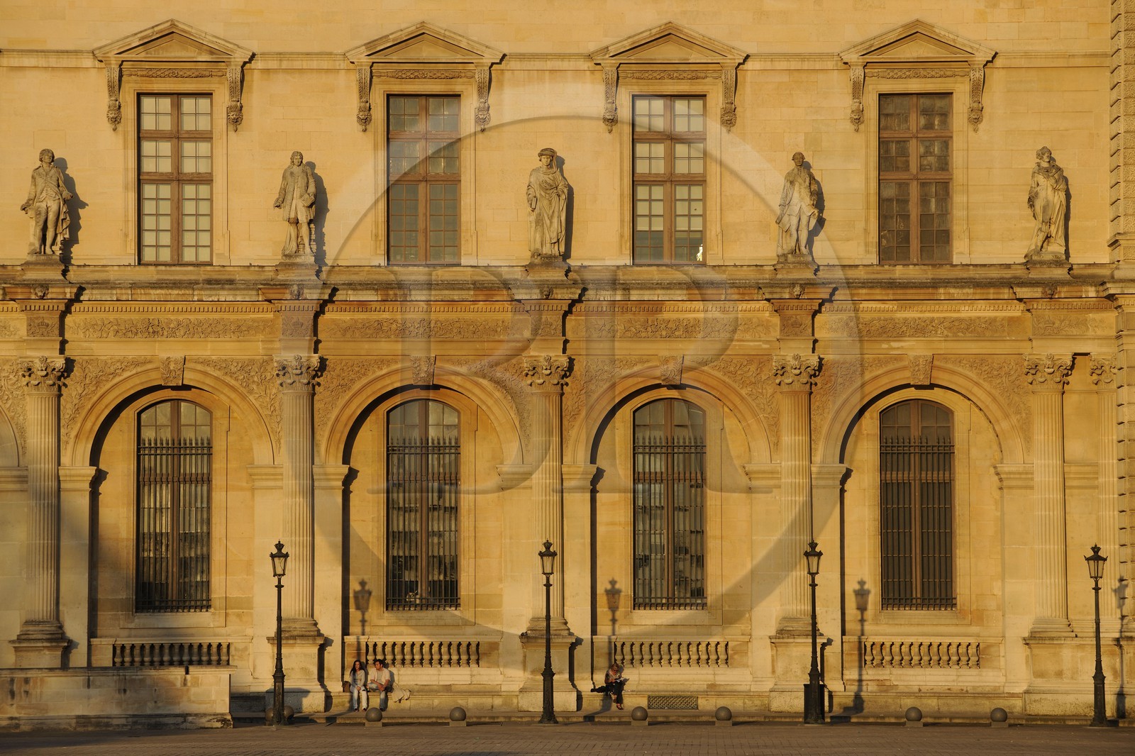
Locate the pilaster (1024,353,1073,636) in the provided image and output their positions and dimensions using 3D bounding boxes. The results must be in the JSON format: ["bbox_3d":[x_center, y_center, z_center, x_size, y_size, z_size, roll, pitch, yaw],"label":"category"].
[{"bbox_3d":[12.322,2.987,120.927,1.284,7.245,0.500,0,-3,-1],"label":"pilaster"}]

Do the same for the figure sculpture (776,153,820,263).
[{"bbox_3d":[5.785,-4.300,118.843,1.118,2.817,0.800,0,-3,-3],"label":"figure sculpture"}]

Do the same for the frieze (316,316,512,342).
[{"bbox_3d":[-3.885,-1.264,120.412,4.856,0.632,0.180,0,-3,0],"label":"frieze"}]

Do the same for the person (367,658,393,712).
[{"bbox_3d":[-4.686,7.675,118.411,0.644,1.318,0.750,-1,-3,7],"label":"person"}]

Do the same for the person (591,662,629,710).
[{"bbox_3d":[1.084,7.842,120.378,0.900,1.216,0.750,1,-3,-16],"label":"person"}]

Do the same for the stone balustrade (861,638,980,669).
[{"bbox_3d":[8.945,6.988,119.673,3.012,0.784,0.300,0,-3,-1],"label":"stone balustrade"}]

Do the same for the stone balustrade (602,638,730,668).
[{"bbox_3d":[2.508,7.011,120.450,3.276,0.745,0.320,0,-3,0],"label":"stone balustrade"}]

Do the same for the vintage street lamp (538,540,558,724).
[{"bbox_3d":[-0.459,5.971,111.267,0.439,4.343,0.440,0,-3,-3],"label":"vintage street lamp"}]

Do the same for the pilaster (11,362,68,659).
[{"bbox_3d":[-13.258,3.585,118.795,1.449,8.238,0.700,0,-3,-1],"label":"pilaster"}]

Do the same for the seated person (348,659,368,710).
[{"bbox_3d":[-5.313,7.824,120.283,0.480,1.328,0.750,0,-3,-1],"label":"seated person"}]

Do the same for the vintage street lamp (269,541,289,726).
[{"bbox_3d":[-6.904,6.125,113.347,0.478,4.424,0.480,0,-3,-1],"label":"vintage street lamp"}]

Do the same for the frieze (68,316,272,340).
[{"bbox_3d":[-10.035,-1.265,119.423,5.170,0.606,0.150,0,-3,-1],"label":"frieze"}]

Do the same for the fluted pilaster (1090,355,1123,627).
[{"bbox_3d":[13.602,2.876,119.371,0.808,6.915,0.280,0,-3,-1],"label":"fluted pilaster"}]

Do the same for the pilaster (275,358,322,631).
[{"bbox_3d":[-6.694,2.892,117.774,1.169,6.978,0.500,0,-3,-3],"label":"pilaster"}]

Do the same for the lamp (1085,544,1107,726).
[{"bbox_3d":[12.709,6.173,113.639,0.470,4.393,0.470,3,-4,-41],"label":"lamp"}]

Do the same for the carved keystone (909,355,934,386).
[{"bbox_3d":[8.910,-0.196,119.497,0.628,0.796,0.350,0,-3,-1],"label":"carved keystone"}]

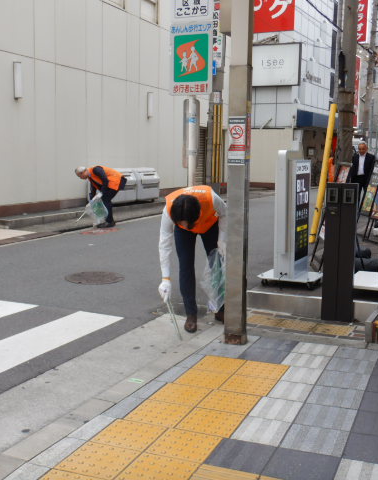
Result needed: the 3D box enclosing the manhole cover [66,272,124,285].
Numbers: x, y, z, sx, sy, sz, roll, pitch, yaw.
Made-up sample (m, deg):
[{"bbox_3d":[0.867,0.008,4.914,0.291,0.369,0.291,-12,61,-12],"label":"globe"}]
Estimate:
[{"bbox_3d":[-1.113,0.453,7.400,0.680,0.030,0.680,1,7,0],"label":"manhole cover"}]

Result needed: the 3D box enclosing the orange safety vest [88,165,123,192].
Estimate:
[{"bbox_3d":[-1.693,-1.272,12.900,0.620,0.310,0.450,25,2,-11],"label":"orange safety vest"}]

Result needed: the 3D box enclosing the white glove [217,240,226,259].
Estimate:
[{"bbox_3d":[0.275,0.078,5.150,0.100,0.170,0.110,1,7,6],"label":"white glove"}]

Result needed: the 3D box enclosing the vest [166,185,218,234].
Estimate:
[{"bbox_3d":[0.020,-0.238,5.080,0.420,0.280,0.550,1,-17,7],"label":"vest"}]

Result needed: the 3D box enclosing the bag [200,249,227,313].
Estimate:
[{"bbox_3d":[0.228,0.335,5.200,0.280,0.530,0.240,1,7,6],"label":"bag"}]

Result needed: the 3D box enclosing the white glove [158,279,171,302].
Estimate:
[{"bbox_3d":[-0.190,0.392,4.880,0.100,0.185,0.110,2,7,9],"label":"white glove"}]

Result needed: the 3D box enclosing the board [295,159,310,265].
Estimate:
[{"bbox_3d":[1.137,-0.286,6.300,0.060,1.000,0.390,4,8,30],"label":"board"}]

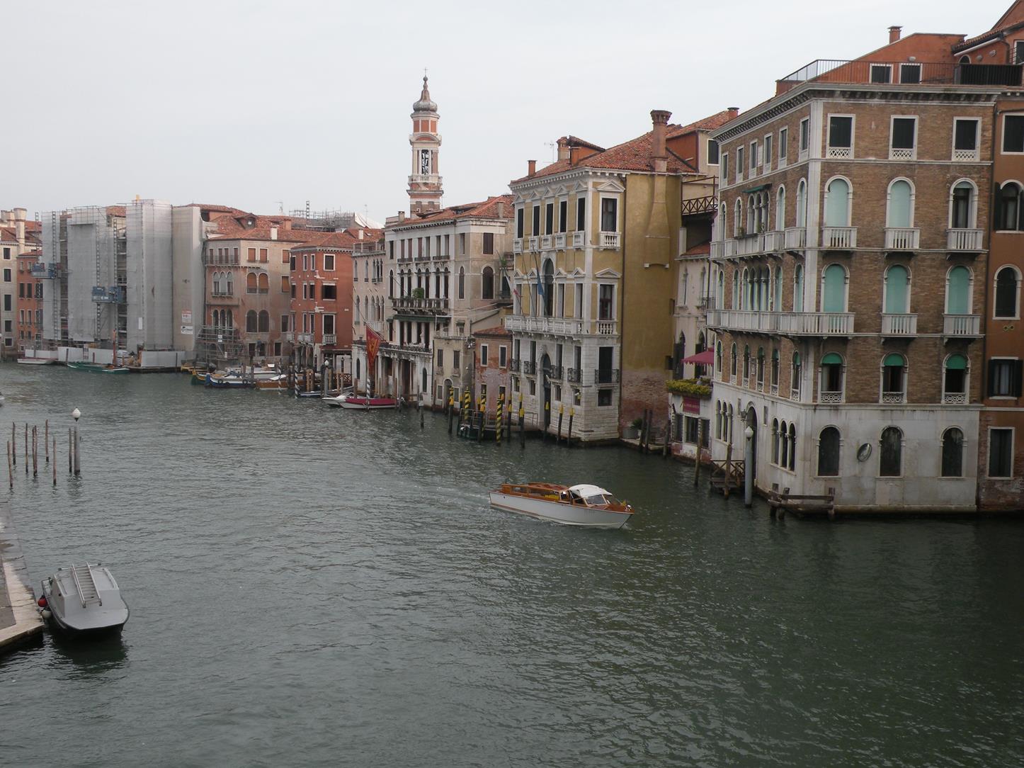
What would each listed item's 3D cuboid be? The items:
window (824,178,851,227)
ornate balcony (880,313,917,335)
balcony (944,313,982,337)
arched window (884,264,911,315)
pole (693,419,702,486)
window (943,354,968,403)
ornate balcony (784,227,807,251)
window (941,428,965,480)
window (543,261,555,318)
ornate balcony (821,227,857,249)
[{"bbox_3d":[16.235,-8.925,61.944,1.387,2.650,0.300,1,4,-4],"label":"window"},{"bbox_3d":[19.400,-2.990,62.250,1.615,1.115,0.600,1,4,-4],"label":"ornate balcony"},{"bbox_3d":[21.894,-2.859,60.394,1.598,1.133,0.550,1,4,-6],"label":"balcony"},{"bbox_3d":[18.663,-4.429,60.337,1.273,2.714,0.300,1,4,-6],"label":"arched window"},{"bbox_3d":[10.299,3.806,68.492,0.240,3.709,0.240,3,4,0],"label":"pole"},{"bbox_3d":[22.527,-0.306,63.031,1.336,2.518,0.300,1,4,-4],"label":"window"},{"bbox_3d":[14.273,-7.317,62.634,0.600,1.100,1.700,1,4,-5],"label":"ornate balcony"},{"bbox_3d":[21.657,3.376,61.161,1.082,2.485,0.300,1,4,-6],"label":"window"},{"bbox_3d":[2.830,-6.889,91.888,0.300,4.476,1.650,-1,4,-21],"label":"window"},{"bbox_3d":[15.662,-6.964,59.475,1.540,1.044,0.550,1,4,-6],"label":"ornate balcony"}]

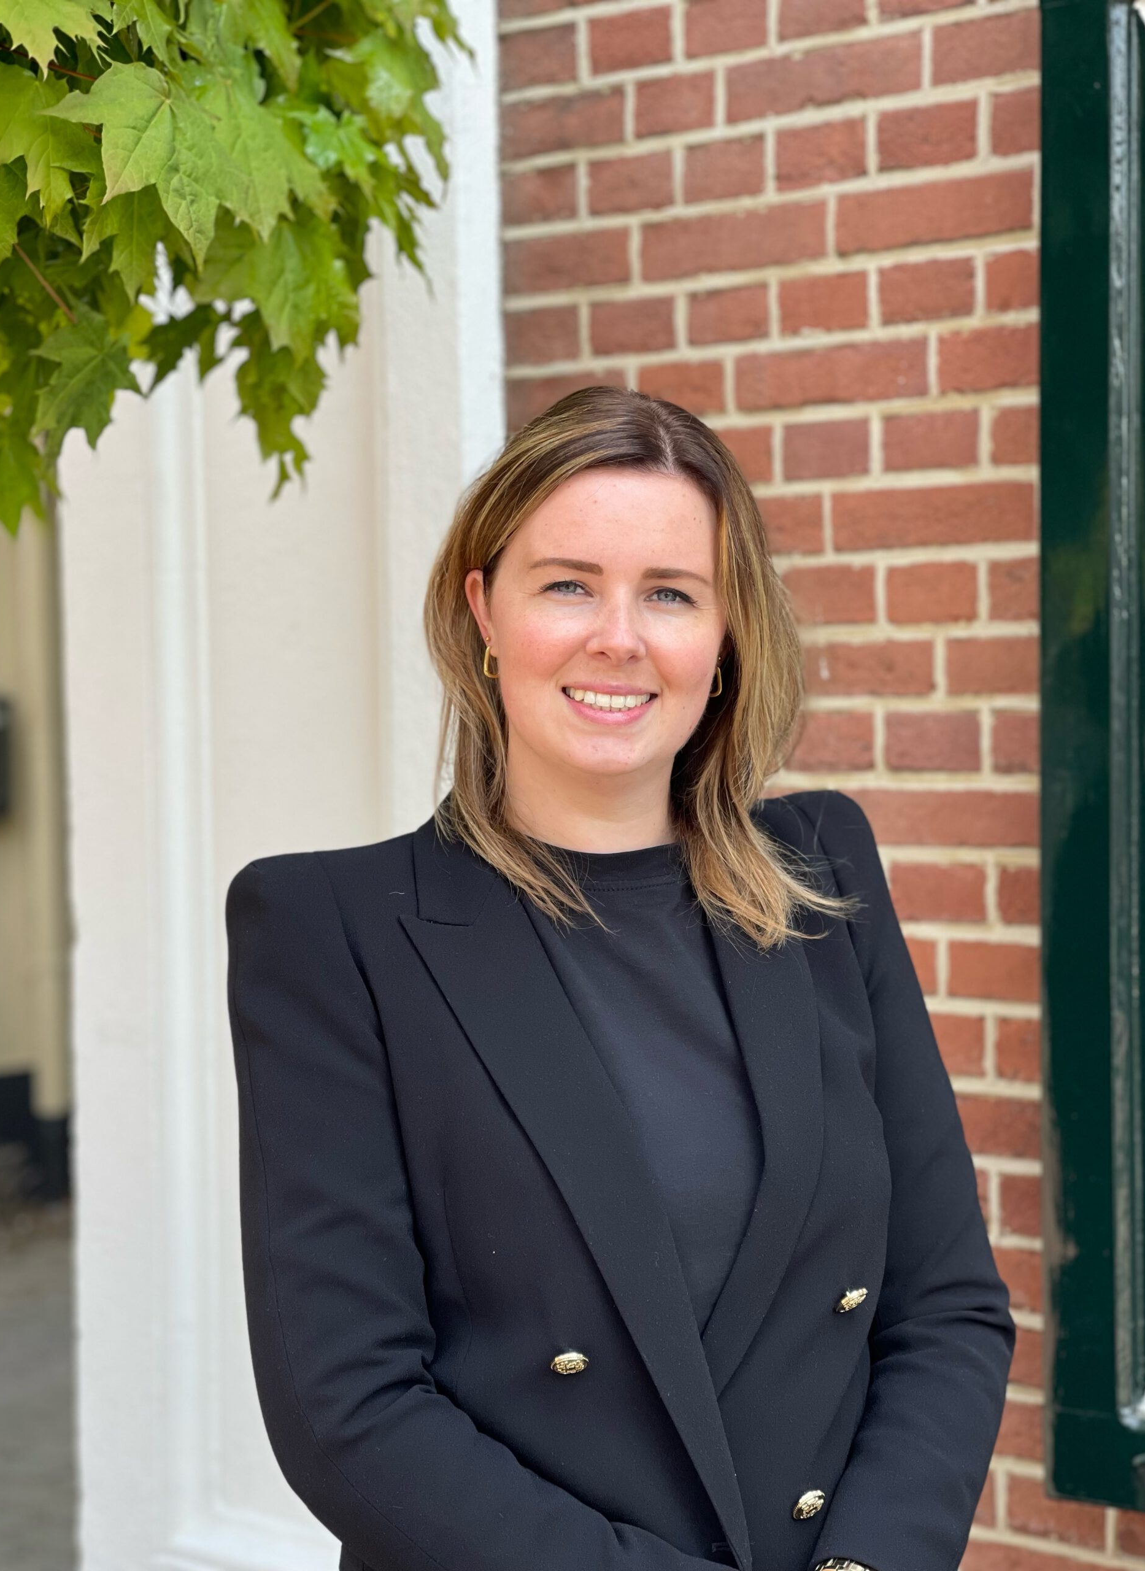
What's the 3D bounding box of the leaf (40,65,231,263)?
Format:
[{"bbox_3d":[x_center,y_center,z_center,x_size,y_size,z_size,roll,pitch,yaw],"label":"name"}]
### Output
[{"bbox_3d":[-0.273,-0.392,1.830,0.118,0.128,0.050,-1,-21,8],"label":"leaf"}]

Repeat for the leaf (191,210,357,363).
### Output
[{"bbox_3d":[-0.199,-0.332,1.930,0.108,0.105,0.050,-1,-19,5],"label":"leaf"}]

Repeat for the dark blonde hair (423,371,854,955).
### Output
[{"bbox_3d":[0.037,-0.075,1.830,0.260,0.350,0.250,-1,1,-10],"label":"dark blonde hair"}]

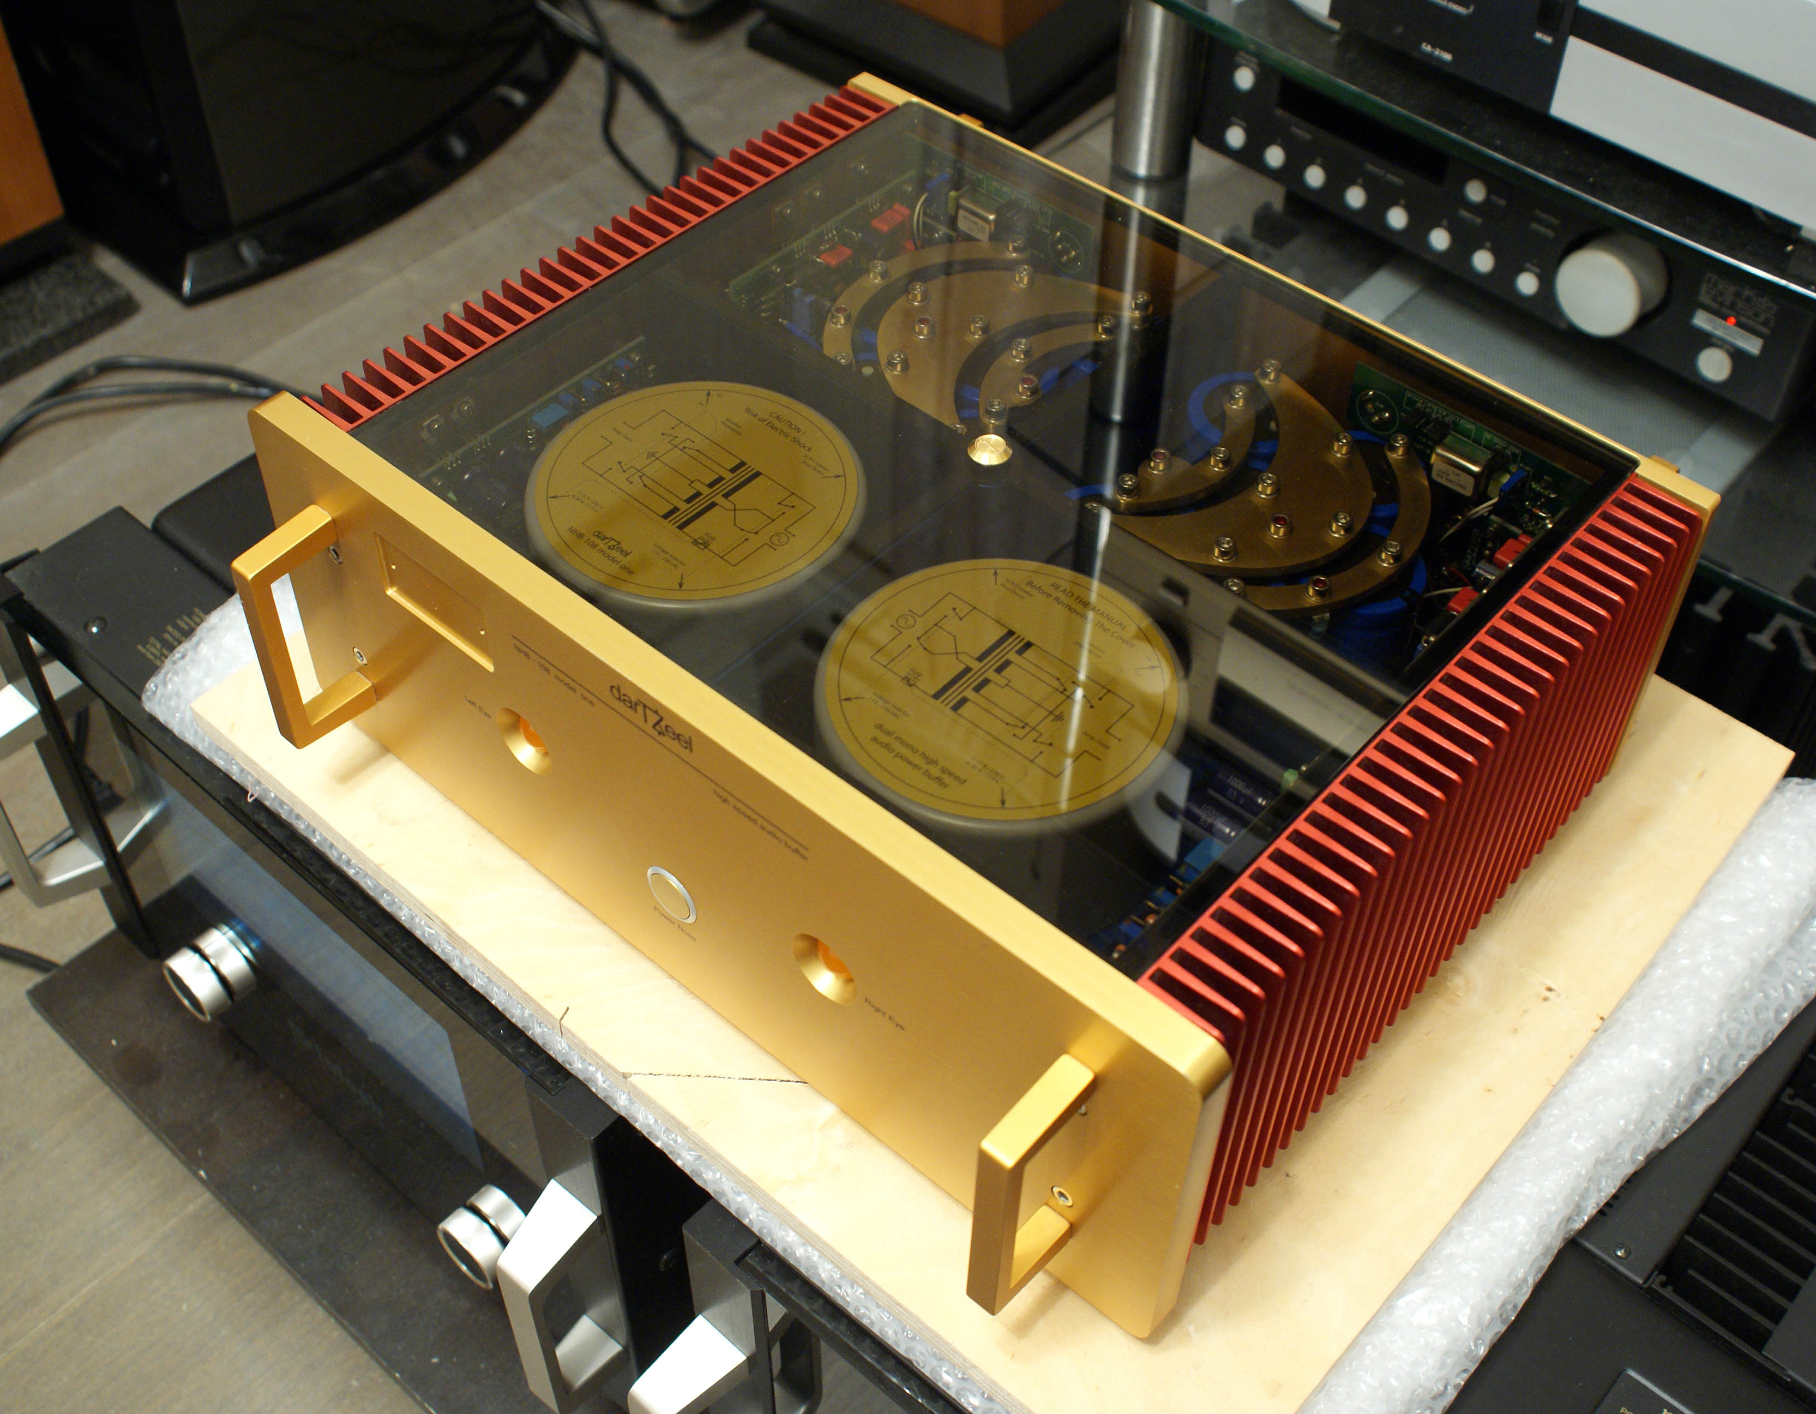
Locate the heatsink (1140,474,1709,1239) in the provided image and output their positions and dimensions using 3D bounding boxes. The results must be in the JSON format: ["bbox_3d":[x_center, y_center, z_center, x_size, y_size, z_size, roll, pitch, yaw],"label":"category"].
[{"bbox_3d":[0.177,0.058,0.753,0.031,0.155,0.308,34,55,26],"label":"heatsink"}]

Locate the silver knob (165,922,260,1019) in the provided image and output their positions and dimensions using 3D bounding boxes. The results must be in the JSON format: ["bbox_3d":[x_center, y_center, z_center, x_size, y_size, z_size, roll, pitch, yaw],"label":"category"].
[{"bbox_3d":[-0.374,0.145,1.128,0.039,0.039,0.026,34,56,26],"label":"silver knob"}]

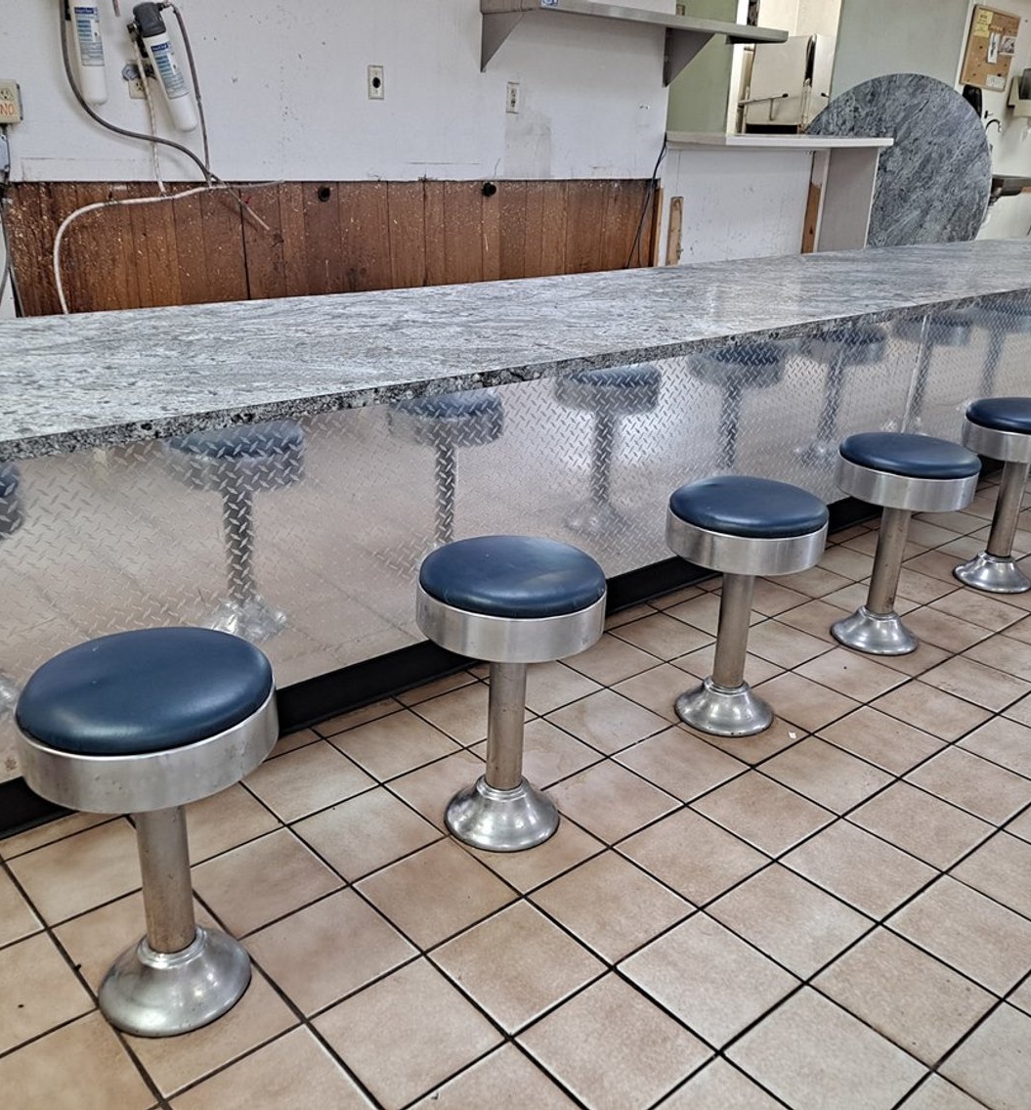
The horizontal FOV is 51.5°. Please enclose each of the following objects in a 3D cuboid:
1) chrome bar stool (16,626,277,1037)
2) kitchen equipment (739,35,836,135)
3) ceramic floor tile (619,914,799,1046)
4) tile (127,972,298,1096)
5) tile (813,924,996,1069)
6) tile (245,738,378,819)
[{"bbox_3d":[-0.498,0.392,1.511,0.331,0.535,0.331,-16,29,-38],"label":"chrome bar stool"},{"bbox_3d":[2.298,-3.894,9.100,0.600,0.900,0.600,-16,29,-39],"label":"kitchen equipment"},{"bbox_3d":[0.300,0.657,1.654,0.201,0.010,0.201,-16,29,-38],"label":"ceramic floor tile"},{"bbox_3d":[-0.453,0.671,1.559,0.204,0.010,0.204,-16,29,-38],"label":"tile"},{"bbox_3d":[0.580,0.654,1.595,0.199,0.009,0.199,-16,28,-38],"label":"tile"},{"bbox_3d":[-0.400,0.434,2.050,0.199,0.009,0.199,-16,28,-38],"label":"tile"}]

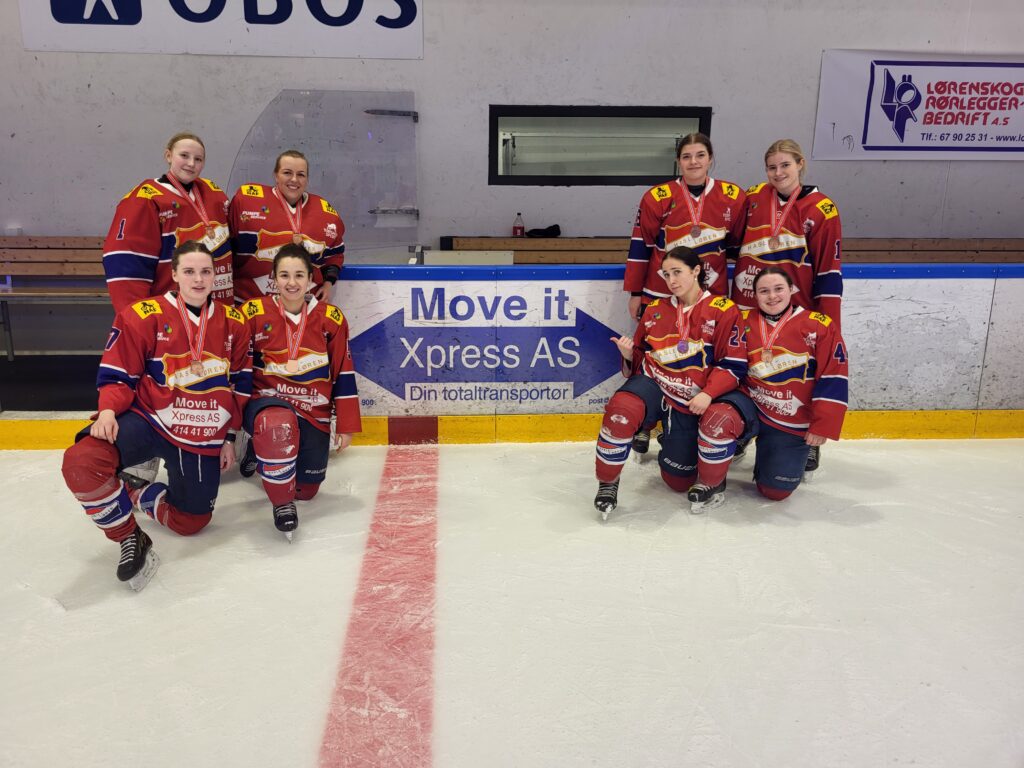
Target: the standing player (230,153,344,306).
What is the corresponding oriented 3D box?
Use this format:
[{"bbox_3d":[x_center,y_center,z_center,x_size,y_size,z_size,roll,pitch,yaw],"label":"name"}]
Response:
[{"bbox_3d":[-1.159,-0.368,4.120,0.600,1.690,0.460,-5,14,-19],"label":"standing player"}]

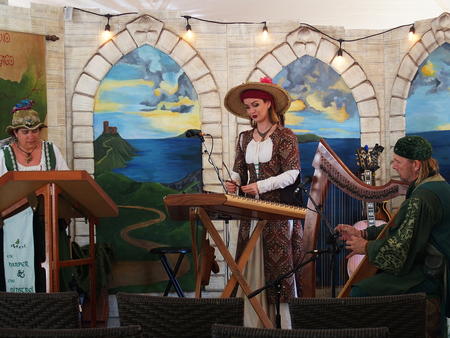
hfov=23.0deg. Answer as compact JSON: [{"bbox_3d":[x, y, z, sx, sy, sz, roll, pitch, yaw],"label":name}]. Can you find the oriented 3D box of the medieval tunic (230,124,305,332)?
[{"bbox_3d":[0.264,0.381,7.200,0.460,1.340,0.420,-1,0,22],"label":"medieval tunic"}]

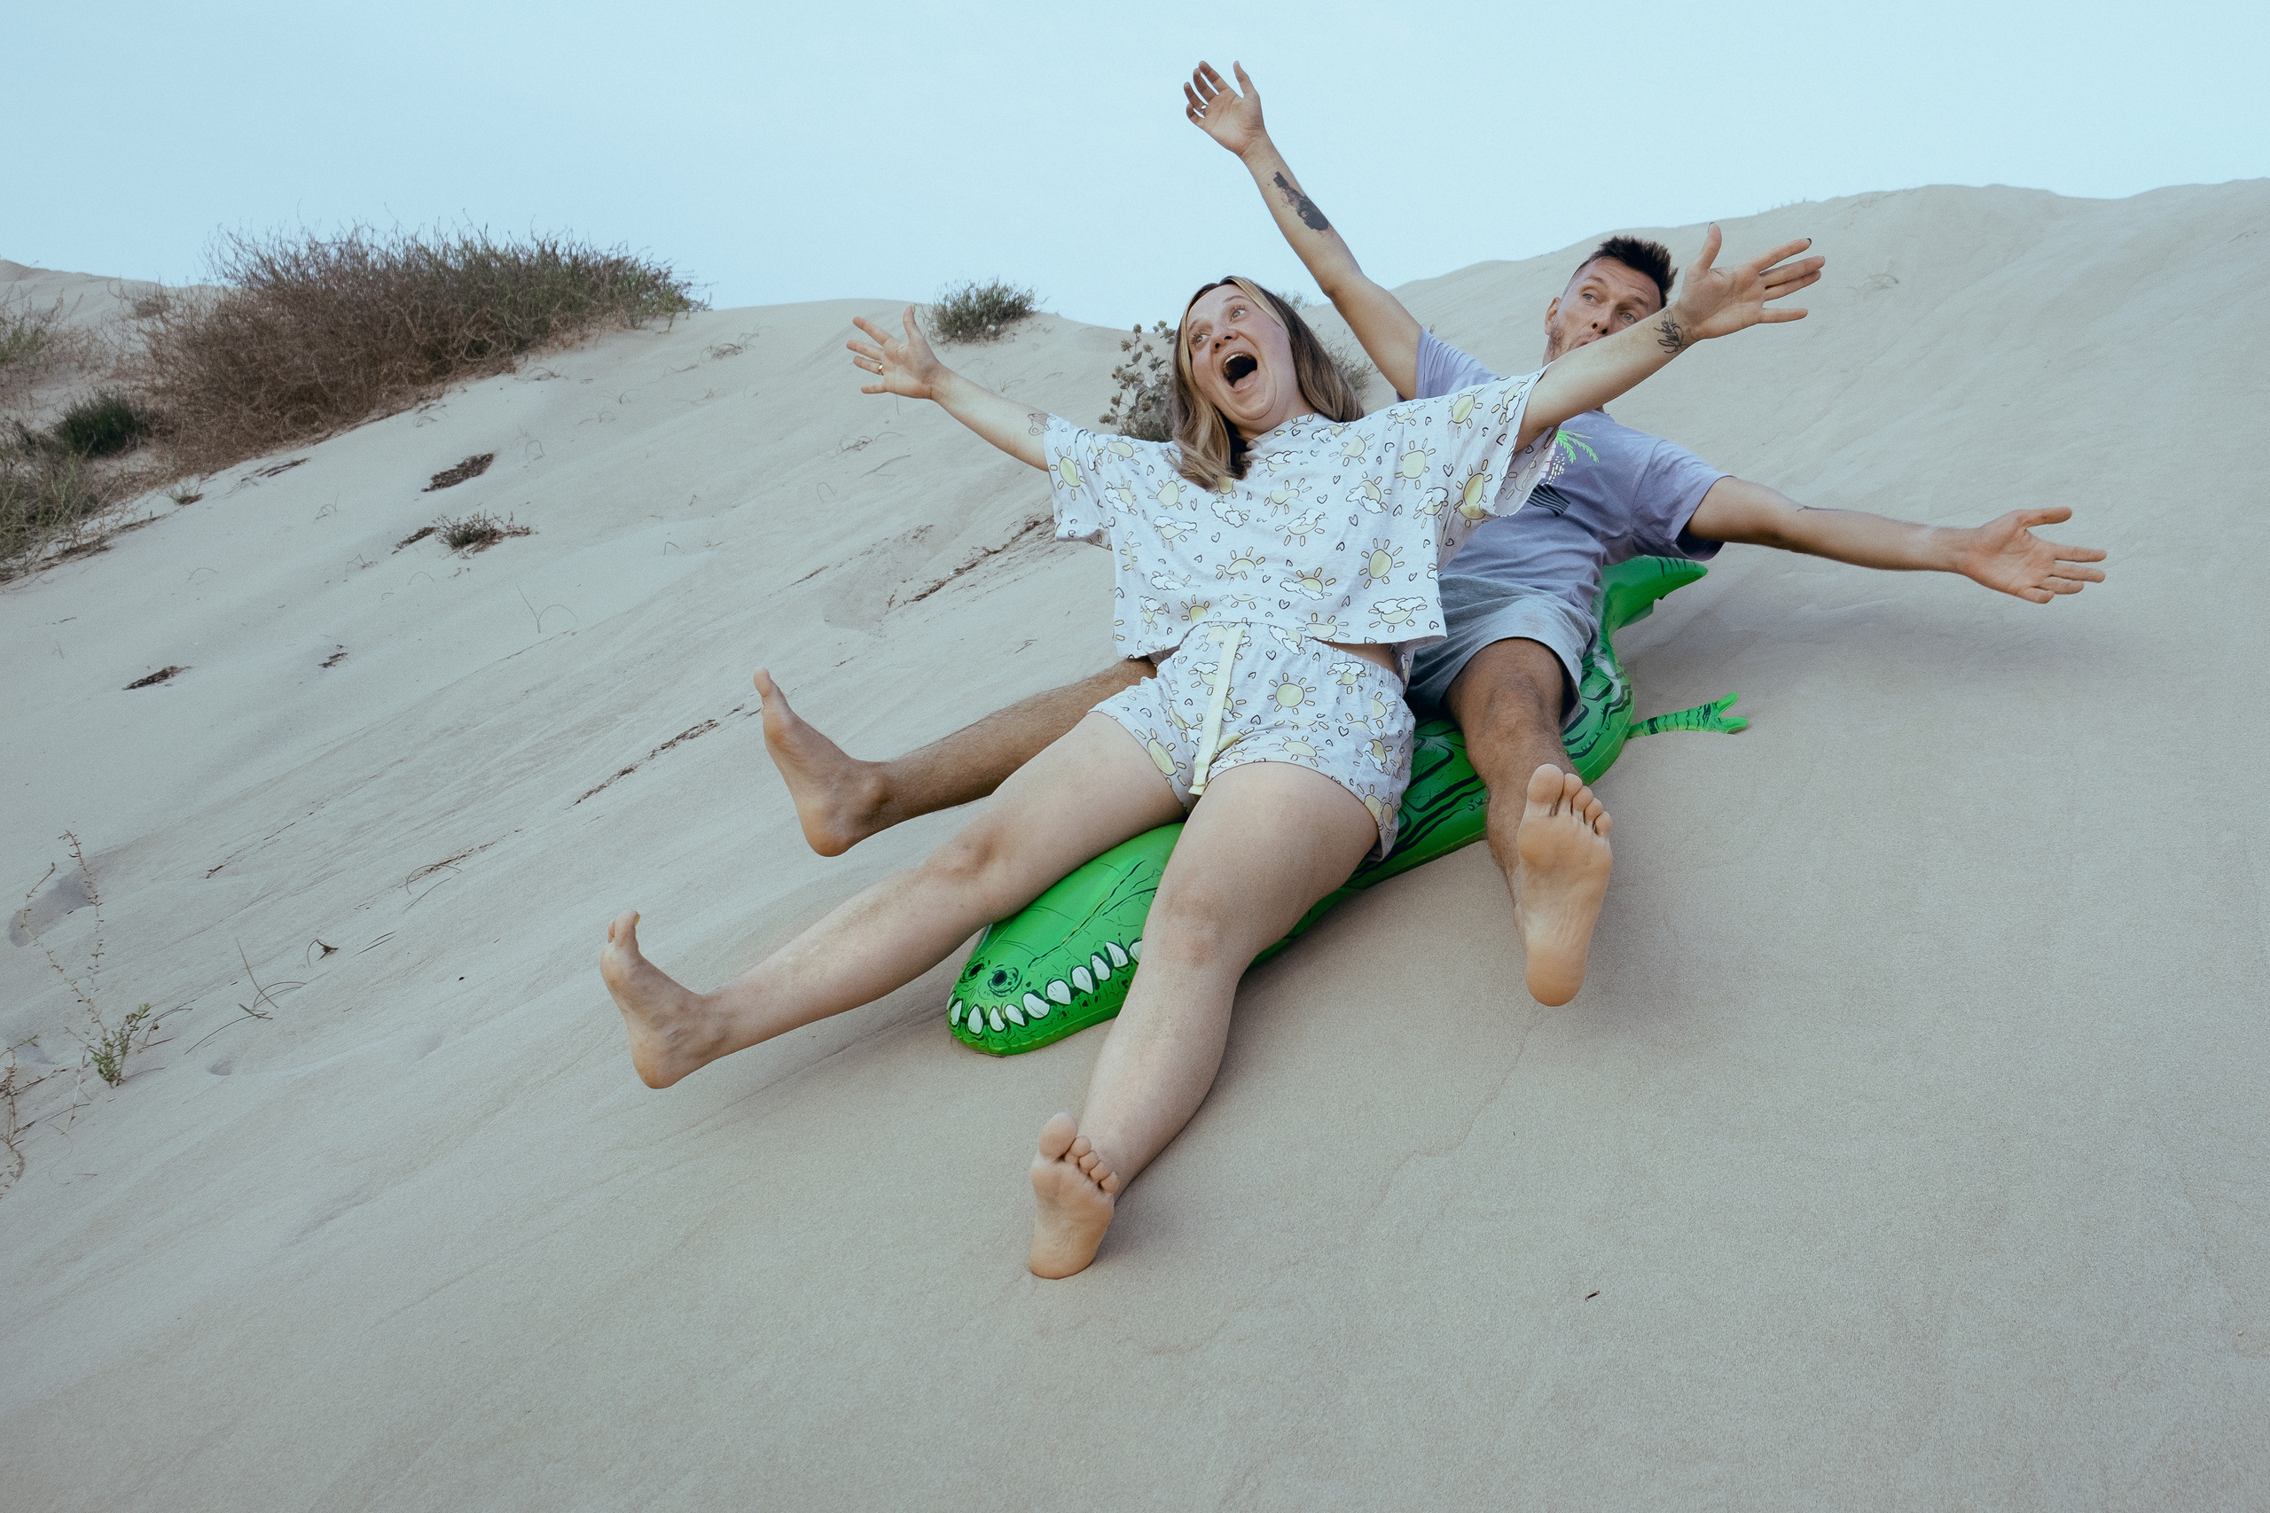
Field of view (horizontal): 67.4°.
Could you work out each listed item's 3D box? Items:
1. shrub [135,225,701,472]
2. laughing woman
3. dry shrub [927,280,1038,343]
[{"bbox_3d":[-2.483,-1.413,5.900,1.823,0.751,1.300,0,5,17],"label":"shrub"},{"bbox_3d":[0.142,-0.051,2.075,1.254,1.227,0.919,0,-3,27],"label":"laughing woman"},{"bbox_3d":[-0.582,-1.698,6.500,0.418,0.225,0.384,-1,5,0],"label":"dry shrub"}]

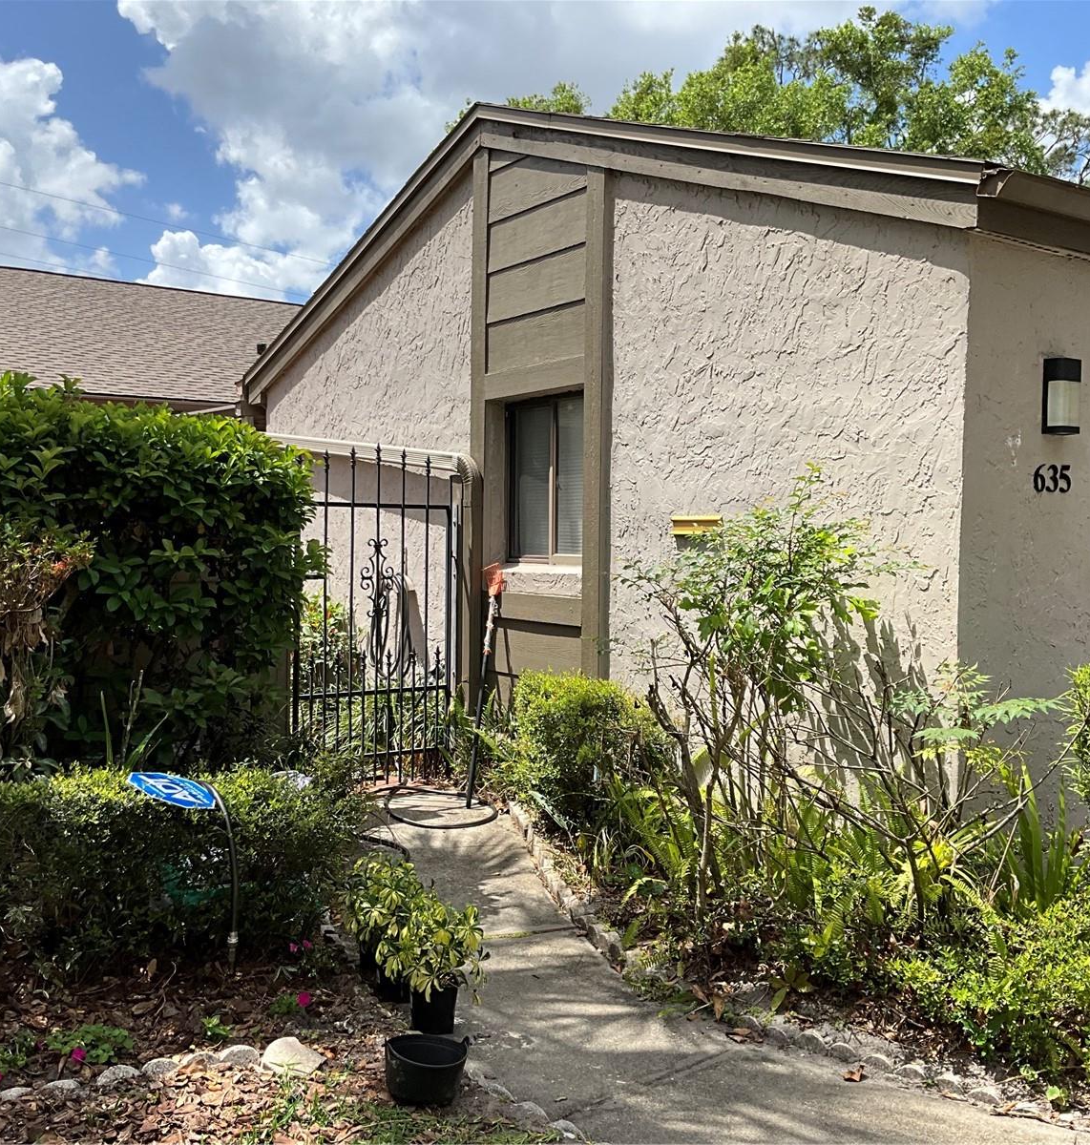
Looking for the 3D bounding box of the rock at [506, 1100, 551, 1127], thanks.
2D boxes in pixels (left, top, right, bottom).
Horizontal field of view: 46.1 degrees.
[{"bbox_3d":[-0.041,1.480,3.523,0.085,0.045,0.125,0,2,-39],"label":"rock"}]

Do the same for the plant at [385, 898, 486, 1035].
[{"bbox_3d":[-0.342,1.252,4.113,0.320,0.410,0.320,1,2,0],"label":"plant"}]

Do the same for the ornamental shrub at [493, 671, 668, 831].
[{"bbox_3d":[0.168,0.873,6.247,0.670,0.690,0.550,0,1,-34],"label":"ornamental shrub"}]

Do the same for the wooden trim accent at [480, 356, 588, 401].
[{"bbox_3d":[-0.052,-1.090,7.217,0.050,0.152,1.009,0,1,-34],"label":"wooden trim accent"}]

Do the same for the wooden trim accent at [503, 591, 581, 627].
[{"bbox_3d":[-0.031,0.201,7.198,0.050,0.150,0.868,0,1,-34],"label":"wooden trim accent"}]

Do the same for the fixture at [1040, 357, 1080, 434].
[{"bbox_3d":[2.061,-0.697,5.086,0.140,0.295,0.095,0,1,-34],"label":"fixture"}]

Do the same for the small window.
[{"bbox_3d":[0.040,-0.515,7.151,0.070,0.920,0.880,0,2,-34],"label":"small window"}]

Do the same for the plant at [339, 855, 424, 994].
[{"bbox_3d":[-0.554,1.219,4.459,0.310,0.450,0.310,1,2,0],"label":"plant"}]

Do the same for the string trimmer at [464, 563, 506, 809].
[{"bbox_3d":[-0.359,0.636,7.352,0.170,1.426,0.150,17,-23,-29],"label":"string trimmer"}]

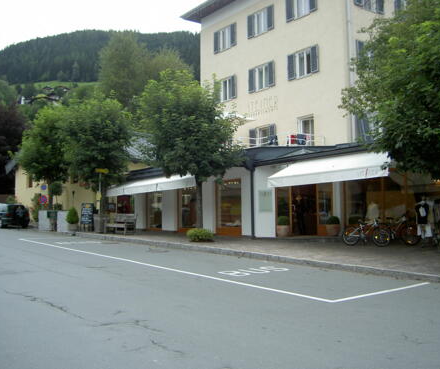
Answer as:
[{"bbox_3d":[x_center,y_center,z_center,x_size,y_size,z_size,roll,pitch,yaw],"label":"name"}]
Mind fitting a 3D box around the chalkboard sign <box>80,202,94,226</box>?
[{"bbox_3d":[-6.693,1.642,28.000,0.620,1.400,0.500,-1,-3,6],"label":"chalkboard sign"}]

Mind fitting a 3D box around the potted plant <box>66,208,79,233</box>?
[{"bbox_3d":[-7.477,1.774,28.100,0.620,1.300,0.620,-1,-3,0],"label":"potted plant"}]

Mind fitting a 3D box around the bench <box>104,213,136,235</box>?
[{"bbox_3d":[-4.520,1.810,25.300,0.600,0.900,1.750,2,-4,-39],"label":"bench"}]

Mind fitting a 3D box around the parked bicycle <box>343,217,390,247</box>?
[{"bbox_3d":[4.846,1.570,18.400,1.650,0.960,0.580,-2,-3,19],"label":"parked bicycle"}]

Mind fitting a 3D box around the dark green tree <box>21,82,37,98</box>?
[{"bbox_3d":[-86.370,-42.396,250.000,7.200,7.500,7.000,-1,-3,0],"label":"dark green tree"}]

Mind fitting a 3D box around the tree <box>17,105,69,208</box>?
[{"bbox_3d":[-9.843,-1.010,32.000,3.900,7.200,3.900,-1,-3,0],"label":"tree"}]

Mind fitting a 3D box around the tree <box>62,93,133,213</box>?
[{"bbox_3d":[-6.188,-1.121,28.000,3.600,7.000,3.600,-1,-3,0],"label":"tree"}]

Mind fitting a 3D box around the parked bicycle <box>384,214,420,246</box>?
[{"bbox_3d":[5.938,1.545,18.700,1.700,1.050,0.600,-2,-3,16],"label":"parked bicycle"}]

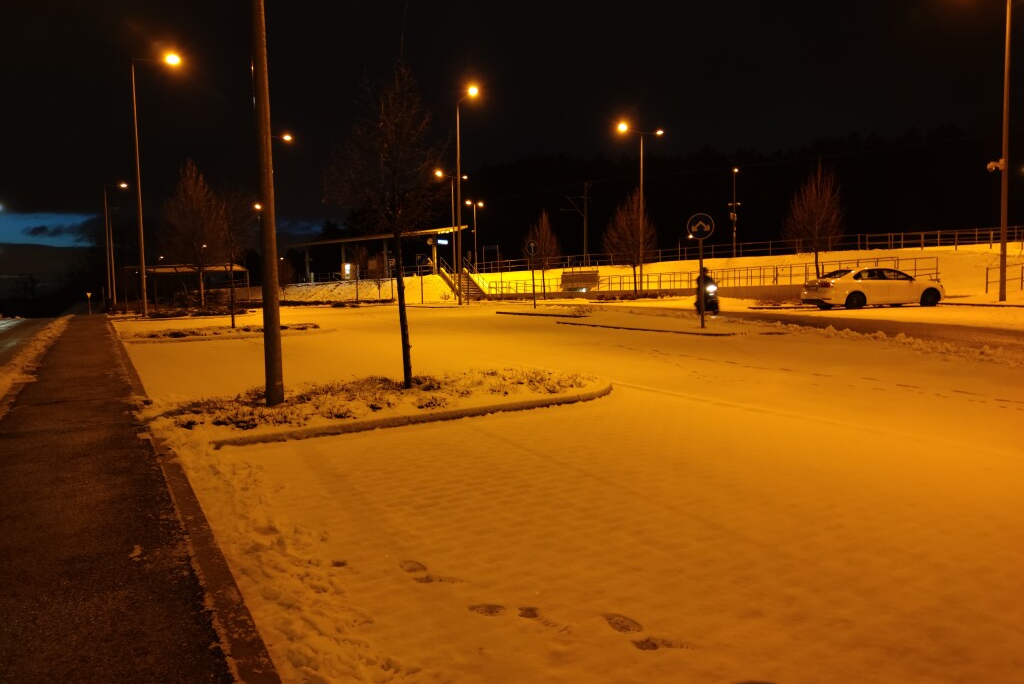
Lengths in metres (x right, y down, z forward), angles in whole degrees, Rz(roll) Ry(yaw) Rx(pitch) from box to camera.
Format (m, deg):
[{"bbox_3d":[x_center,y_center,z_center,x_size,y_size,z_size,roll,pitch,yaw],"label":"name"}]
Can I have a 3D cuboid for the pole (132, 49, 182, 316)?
[{"bbox_3d":[-15.796,-6.900,32.075,2.035,11.441,0.420,-3,4,-30],"label":"pole"}]

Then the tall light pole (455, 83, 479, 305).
[{"bbox_3d":[-2.624,-8.337,40.535,0.400,12.440,2.300,-3,4,-29],"label":"tall light pole"}]

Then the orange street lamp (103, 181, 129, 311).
[{"bbox_3d":[-35.511,-8.594,64.103,2.060,11.086,0.400,-3,4,-30],"label":"orange street lamp"}]

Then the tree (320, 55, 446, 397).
[{"bbox_3d":[-1.912,-1.756,10.646,1.950,4.940,1.950,-1,4,0],"label":"tree"}]

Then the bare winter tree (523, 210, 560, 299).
[{"bbox_3d":[2.357,-6.860,55.780,2.900,7.030,2.900,-1,4,0],"label":"bare winter tree"}]

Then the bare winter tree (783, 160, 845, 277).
[{"bbox_3d":[15.644,-5.754,36.778,3.150,7.090,3.150,-1,4,0],"label":"bare winter tree"}]

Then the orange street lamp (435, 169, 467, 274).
[{"bbox_3d":[-5.671,-10.310,69.617,3.700,12.270,0.400,-3,4,-33],"label":"orange street lamp"}]

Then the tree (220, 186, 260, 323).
[{"bbox_3d":[-8.571,-2.570,21.850,1.500,4.165,1.500,-1,4,0],"label":"tree"}]

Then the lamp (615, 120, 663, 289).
[{"bbox_3d":[8.753,-8.841,48.139,3.700,10.944,0.400,-2,4,-19],"label":"lamp"}]

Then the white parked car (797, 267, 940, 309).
[{"bbox_3d":[12.580,-1.854,24.700,4.720,1.460,1.810,-2,4,-9],"label":"white parked car"}]

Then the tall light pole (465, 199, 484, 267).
[{"bbox_3d":[-3.964,-11.405,77.757,2.400,7.780,0.400,-4,5,-41],"label":"tall light pole"}]

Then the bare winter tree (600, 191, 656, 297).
[{"bbox_3d":[8.236,-7.044,49.766,3.900,7.480,3.900,-1,4,0],"label":"bare winter tree"}]

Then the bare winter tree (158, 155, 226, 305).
[{"bbox_3d":[-15.589,-5.261,34.750,3.200,7.336,3.200,-1,4,0],"label":"bare winter tree"}]

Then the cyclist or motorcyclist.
[{"bbox_3d":[6.503,-1.710,23.846,0.750,1.588,1.850,-2,4,-12],"label":"cyclist or motorcyclist"}]

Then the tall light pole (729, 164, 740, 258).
[{"bbox_3d":[16.903,-9.813,53.776,0.850,6.788,0.600,2,5,37],"label":"tall light pole"}]

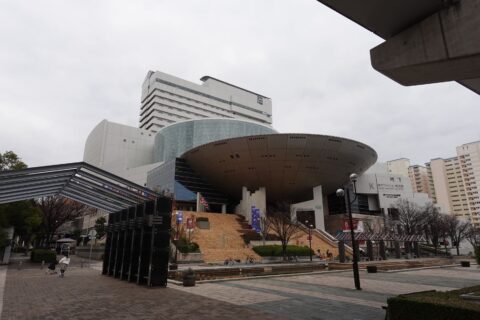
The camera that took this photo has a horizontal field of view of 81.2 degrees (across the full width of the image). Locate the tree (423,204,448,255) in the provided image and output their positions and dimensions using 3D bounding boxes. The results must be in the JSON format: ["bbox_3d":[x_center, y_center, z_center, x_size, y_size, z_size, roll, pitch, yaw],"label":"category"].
[{"bbox_3d":[32.559,11.542,46.631,4.100,8.211,4.000,-11,-19,34],"label":"tree"}]

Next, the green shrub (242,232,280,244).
[{"bbox_3d":[3.172,12.144,43.331,6.200,1.639,2.200,2,-16,-8],"label":"green shrub"}]

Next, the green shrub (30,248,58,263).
[{"bbox_3d":[-19.313,9.369,27.520,2.100,1.250,1.400,6,-16,-19],"label":"green shrub"}]

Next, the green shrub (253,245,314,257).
[{"bbox_3d":[5.934,12.454,39.096,8.300,1.450,2.000,2,-15,-6],"label":"green shrub"}]

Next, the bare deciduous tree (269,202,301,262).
[{"bbox_3d":[6.104,9.866,38.408,4.400,7.476,4.200,0,-15,0],"label":"bare deciduous tree"}]

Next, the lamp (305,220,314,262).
[{"bbox_3d":[9.230,10.681,37.027,0.950,5.170,0.420,0,-15,0],"label":"lamp"}]

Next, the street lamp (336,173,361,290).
[{"bbox_3d":[5.507,3.350,13.768,1.050,5.553,0.420,-4,-16,14],"label":"street lamp"}]

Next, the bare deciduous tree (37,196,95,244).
[{"bbox_3d":[-22.476,8.396,36.065,6.400,7.665,6.000,9,-18,-29],"label":"bare deciduous tree"}]

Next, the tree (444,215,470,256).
[{"bbox_3d":[35.092,12.062,45.176,3.800,6.436,3.700,-12,-19,36],"label":"tree"}]

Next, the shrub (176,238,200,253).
[{"bbox_3d":[-7.247,12.096,39.403,3.400,1.884,2.300,2,-16,-8],"label":"shrub"}]

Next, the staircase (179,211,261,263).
[{"bbox_3d":[-3.533,11.254,43.970,12.500,7.753,17.229,2,-16,-9],"label":"staircase"}]

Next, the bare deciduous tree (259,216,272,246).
[{"bbox_3d":[3.605,10.690,39.582,2.100,5.311,2.000,0,-15,0],"label":"bare deciduous tree"}]

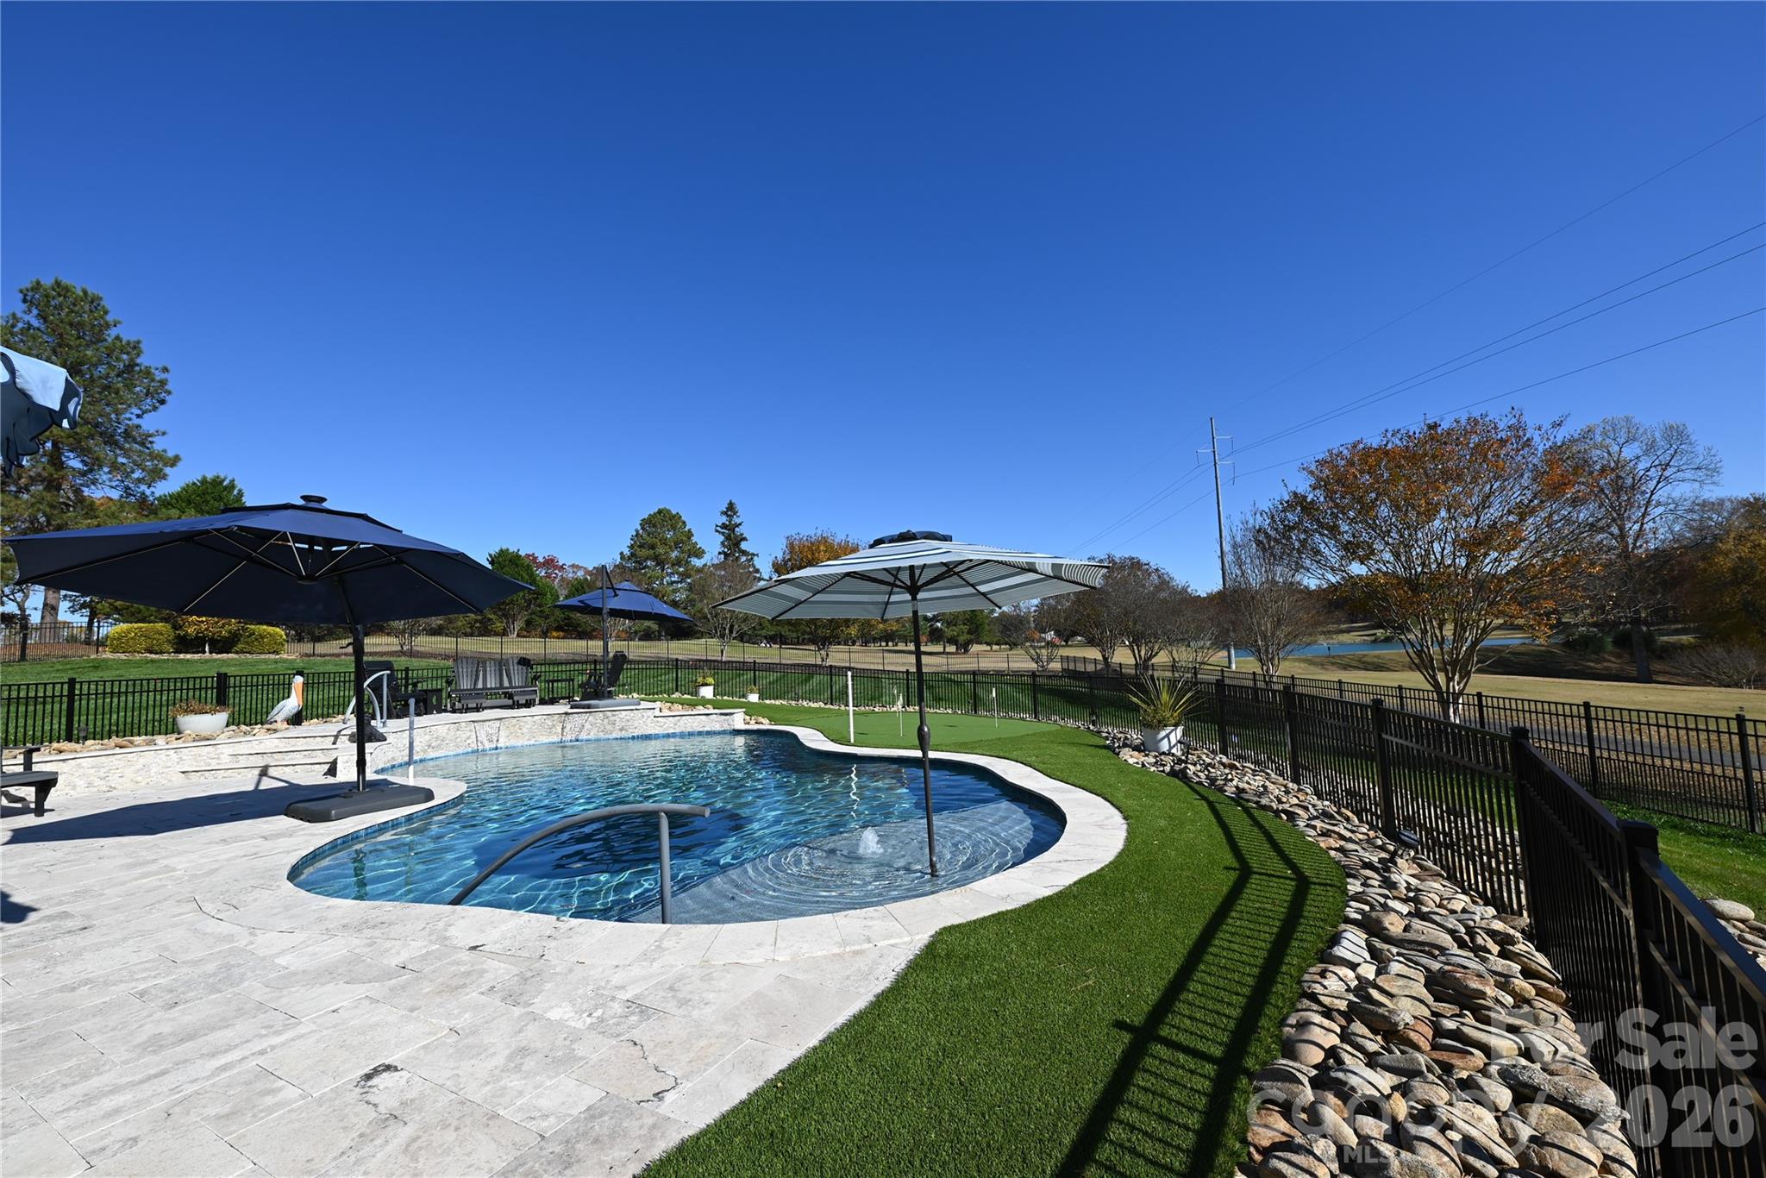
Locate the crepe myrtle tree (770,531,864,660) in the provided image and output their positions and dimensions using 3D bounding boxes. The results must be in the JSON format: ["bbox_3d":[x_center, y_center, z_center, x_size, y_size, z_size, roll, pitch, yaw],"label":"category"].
[{"bbox_3d":[-3.370,0.490,38.240,5.600,7.500,5.600,-2,-5,0],"label":"crepe myrtle tree"}]

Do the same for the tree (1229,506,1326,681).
[{"bbox_3d":[11.090,0.520,19.460,2.900,5.800,2.900,-2,-5,0],"label":"tree"}]

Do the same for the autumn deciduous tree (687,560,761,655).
[{"bbox_3d":[-8.371,1.104,36.027,3.750,5.360,3.750,-2,-5,0],"label":"autumn deciduous tree"}]

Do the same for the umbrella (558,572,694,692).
[{"bbox_3d":[-5.220,1.005,13.800,2.850,2.500,3.000,-2,-5,0],"label":"umbrella"}]

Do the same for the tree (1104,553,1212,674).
[{"bbox_3d":[11.190,1.250,28.670,4.400,5.200,4.400,-2,-5,0],"label":"tree"}]

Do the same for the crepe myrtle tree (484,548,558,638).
[{"bbox_3d":[-28.350,0.250,53.120,5.400,7.100,5.400,-2,-5,0],"label":"crepe myrtle tree"}]

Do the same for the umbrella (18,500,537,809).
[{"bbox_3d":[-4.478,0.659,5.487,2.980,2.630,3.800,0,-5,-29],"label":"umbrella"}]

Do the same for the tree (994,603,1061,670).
[{"bbox_3d":[8.166,2.650,38.666,3.800,3.910,3.800,-2,-5,0],"label":"tree"}]

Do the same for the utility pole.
[{"bbox_3d":[32.188,-4.532,65.030,0.700,24.330,0.700,-2,-5,0],"label":"utility pole"}]

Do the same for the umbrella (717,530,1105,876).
[{"bbox_3d":[0.262,0.785,4.650,2.650,2.420,2.650,-4,-7,0],"label":"umbrella"}]

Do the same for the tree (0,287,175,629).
[{"bbox_3d":[-44.237,-7.065,36.843,9.500,19.930,9.500,-2,-5,0],"label":"tree"}]

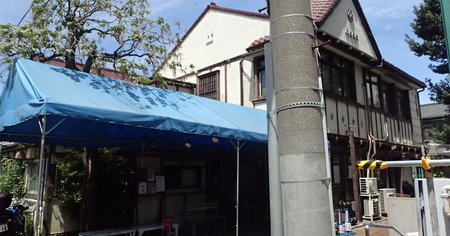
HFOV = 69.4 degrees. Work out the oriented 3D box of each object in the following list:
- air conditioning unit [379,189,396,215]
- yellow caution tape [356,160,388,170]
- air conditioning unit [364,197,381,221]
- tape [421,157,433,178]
[{"bbox_3d":[6.099,3.191,12.378,0.875,0.845,0.330,8,-13,-43],"label":"air conditioning unit"},{"bbox_3d":[1.829,0.577,4.033,0.100,0.105,0.350,8,-13,-43],"label":"yellow caution tape"},{"bbox_3d":[5.091,3.126,11.342,0.772,0.567,0.309,8,-13,-43],"label":"air conditioning unit"},{"bbox_3d":[2.231,0.548,3.600,0.100,0.210,0.100,8,-13,-43],"label":"tape"}]

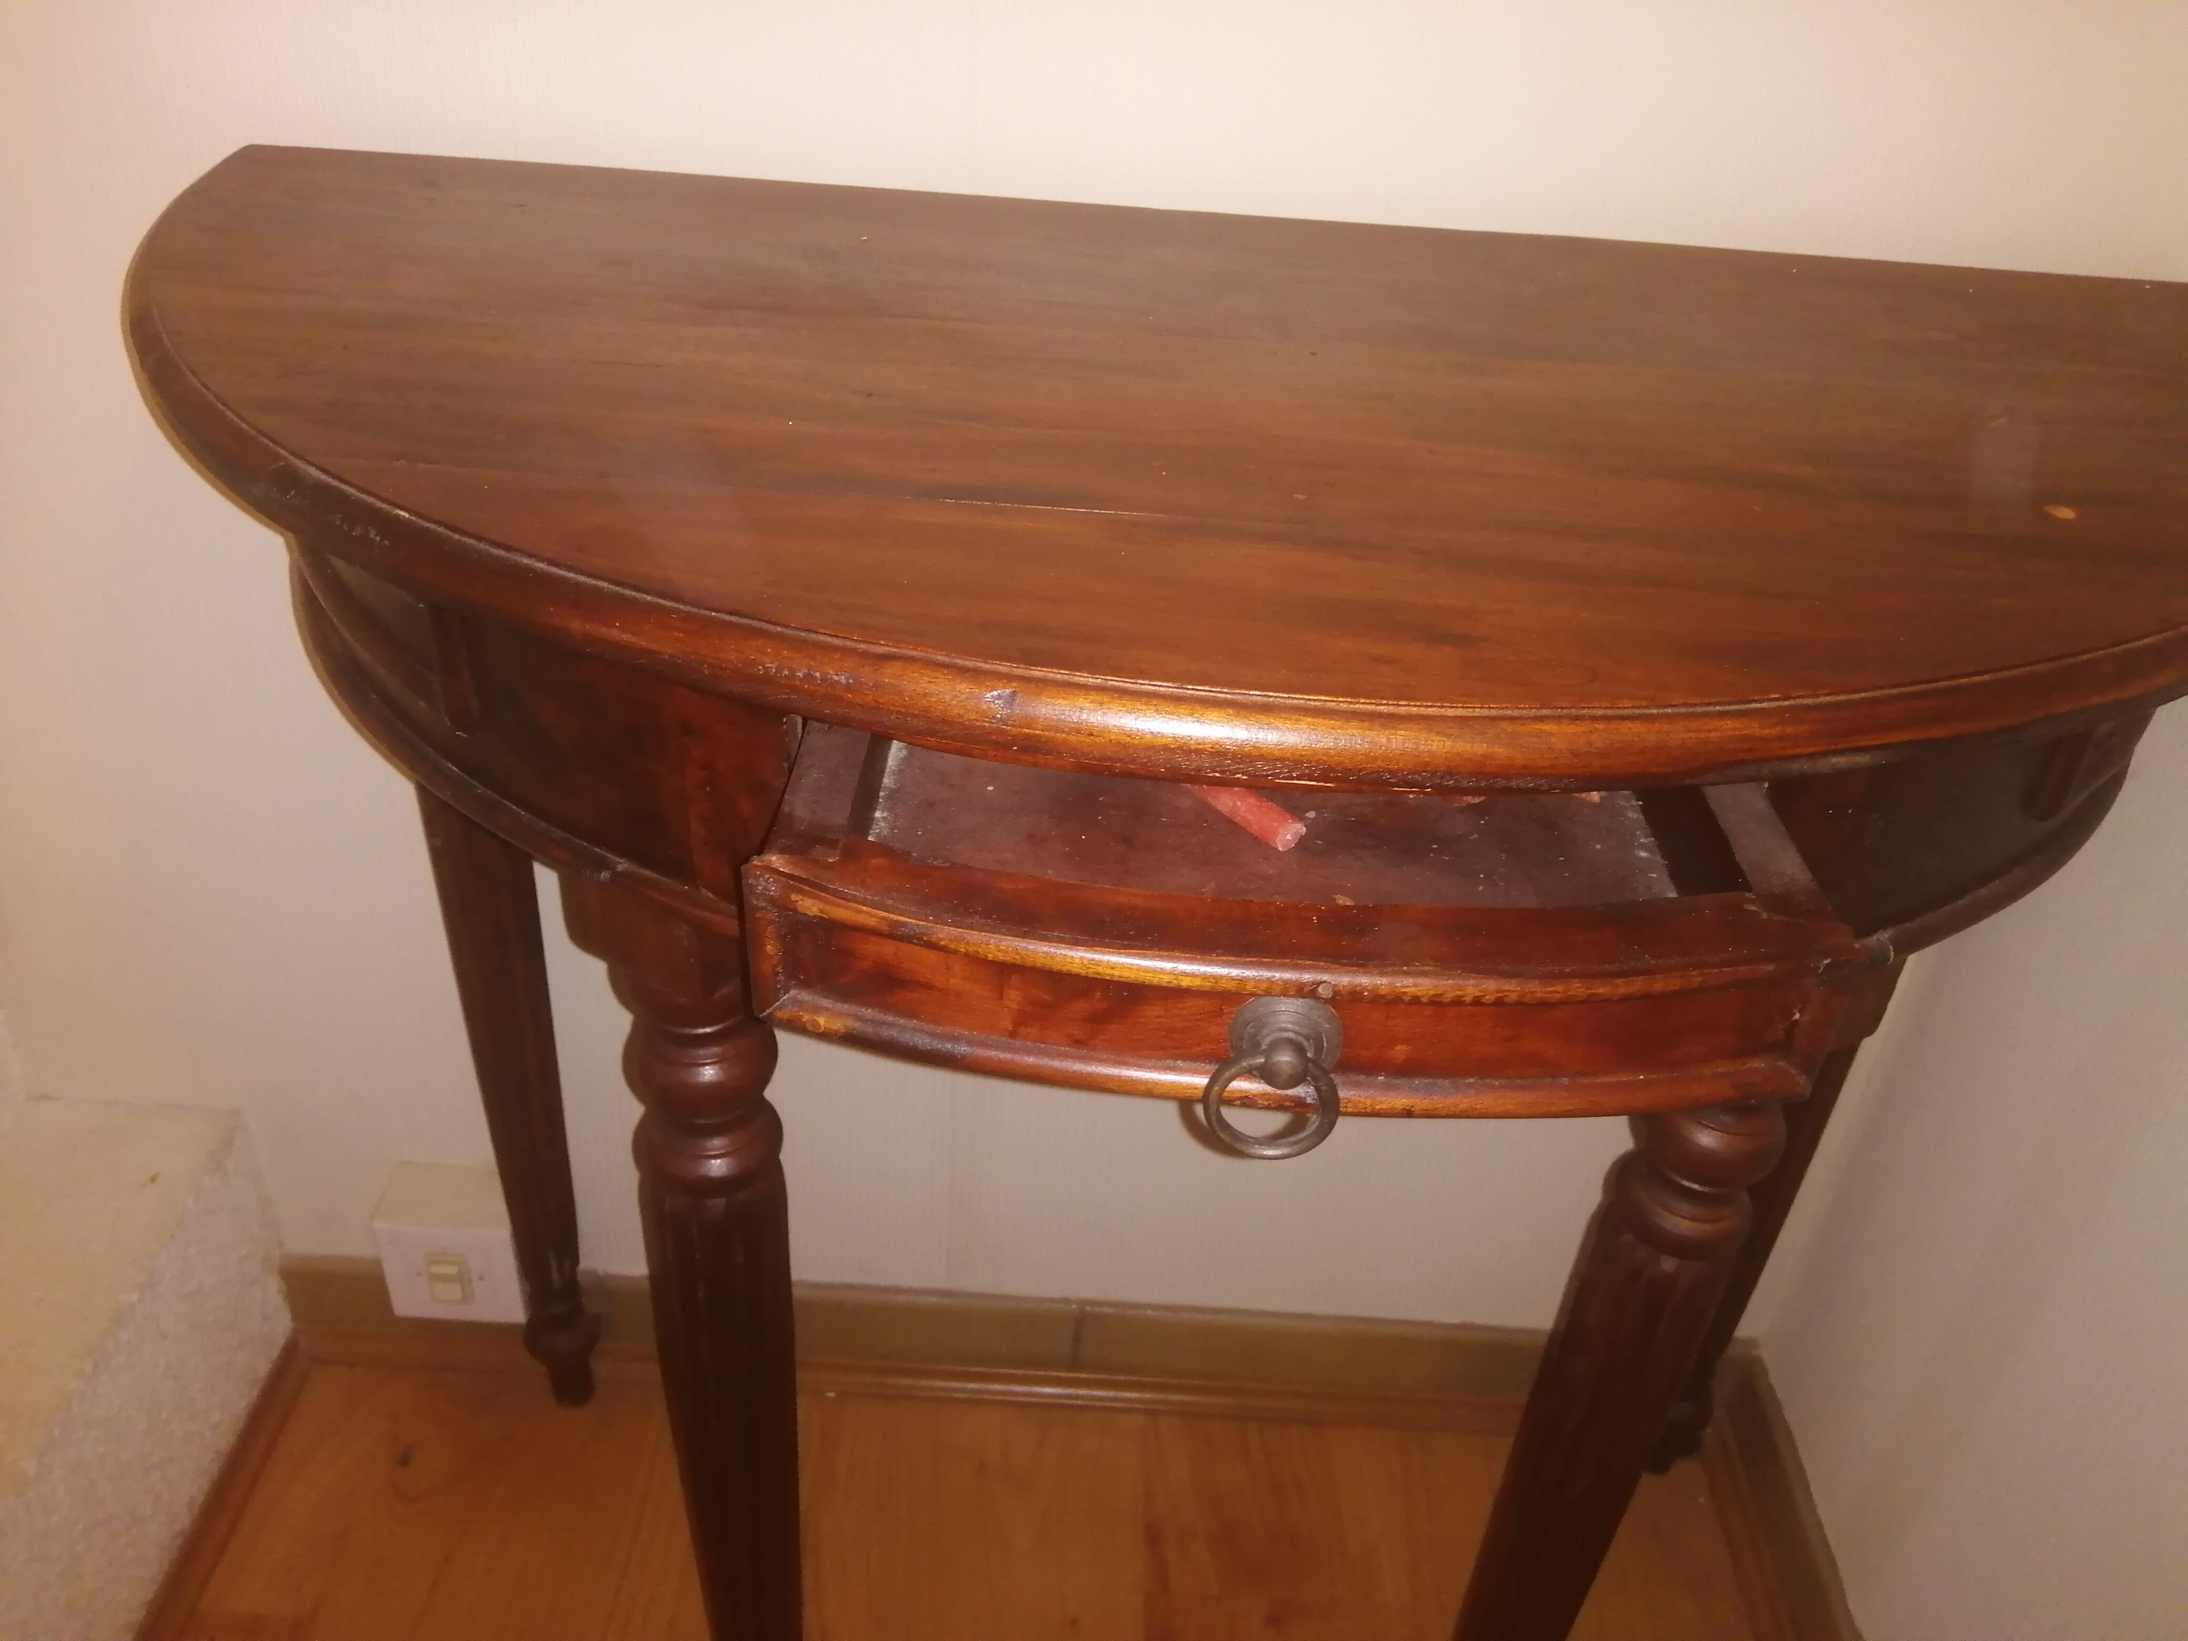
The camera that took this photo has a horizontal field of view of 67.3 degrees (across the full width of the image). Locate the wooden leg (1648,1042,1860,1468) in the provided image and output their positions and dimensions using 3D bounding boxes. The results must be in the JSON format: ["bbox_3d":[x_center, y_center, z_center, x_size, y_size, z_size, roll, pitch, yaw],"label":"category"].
[{"bbox_3d":[0.400,0.160,0.937,0.056,0.672,0.056,4,34,-2],"label":"wooden leg"}]

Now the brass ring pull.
[{"bbox_3d":[0.042,0.063,0.387,0.033,0.039,0.022,4,34,-2],"label":"brass ring pull"}]

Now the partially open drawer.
[{"bbox_3d":[0.050,-0.027,0.499,0.265,0.048,0.278,4,34,-2],"label":"partially open drawer"}]

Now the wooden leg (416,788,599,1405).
[{"bbox_3d":[-0.325,0.113,0.917,0.056,0.672,0.056,4,34,-2],"label":"wooden leg"}]

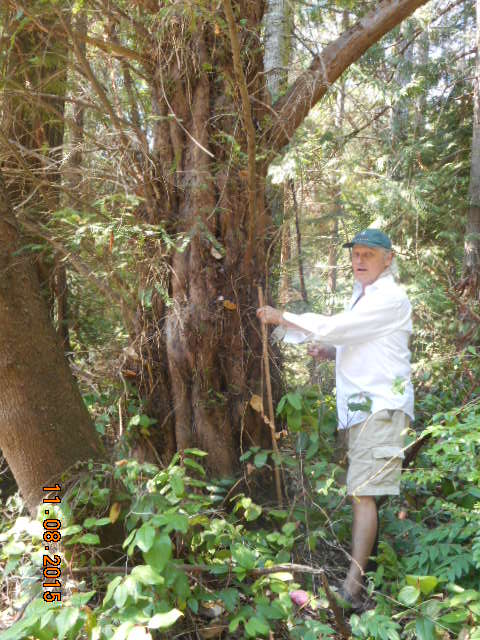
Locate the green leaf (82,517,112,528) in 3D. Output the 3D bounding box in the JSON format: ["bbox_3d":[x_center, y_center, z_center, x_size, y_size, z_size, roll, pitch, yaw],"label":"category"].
[{"bbox_3d":[-0.490,0.697,2.800,0.100,0.020,0.050,-6,45,-15],"label":"green leaf"}]

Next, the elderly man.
[{"bbox_3d":[0.431,0.454,3.750,0.680,1.740,0.550,-2,4,-27],"label":"elderly man"}]

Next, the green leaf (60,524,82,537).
[{"bbox_3d":[-0.570,0.712,2.750,0.076,0.020,0.050,-13,48,-23],"label":"green leaf"}]

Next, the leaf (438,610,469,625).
[{"bbox_3d":[0.748,1.042,2.850,0.100,0.020,0.055,-15,42,-2],"label":"leaf"}]

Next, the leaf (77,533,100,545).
[{"bbox_3d":[-0.512,0.739,2.750,0.077,0.020,0.050,-6,45,-16],"label":"leaf"}]

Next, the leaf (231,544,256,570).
[{"bbox_3d":[0.012,0.832,2.850,0.070,0.100,0.025,-41,-19,-18],"label":"leaf"}]

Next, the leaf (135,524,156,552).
[{"bbox_3d":[-0.302,0.698,2.600,0.060,0.084,0.020,7,-32,-2],"label":"leaf"}]

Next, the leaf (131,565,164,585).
[{"bbox_3d":[-0.284,0.782,2.500,0.100,0.020,0.055,-18,53,-20],"label":"leaf"}]

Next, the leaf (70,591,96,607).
[{"bbox_3d":[-0.491,0.873,2.550,0.084,0.020,0.055,-20,55,-25],"label":"leaf"}]

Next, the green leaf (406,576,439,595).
[{"bbox_3d":[0.684,0.992,3.050,0.100,0.070,0.025,7,-24,16],"label":"green leaf"}]

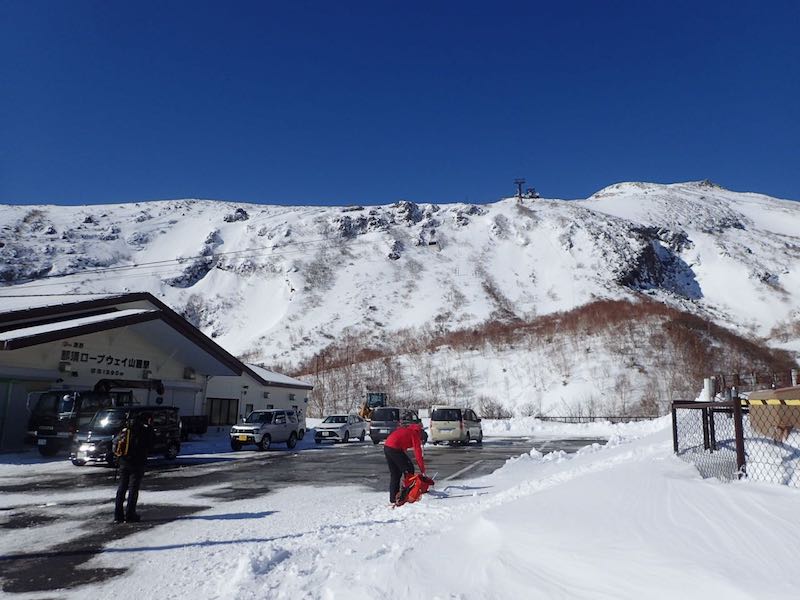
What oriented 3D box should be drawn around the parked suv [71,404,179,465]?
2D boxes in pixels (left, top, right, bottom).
[{"bbox_3d":[-8.795,4.415,18.854,1.475,1.780,3.395,-3,-11,16],"label":"parked suv"}]

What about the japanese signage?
[{"bbox_3d":[-13.549,2.847,27.060,0.100,1.350,5.725,-3,-11,15],"label":"japanese signage"}]

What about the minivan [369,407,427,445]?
[{"bbox_3d":[-0.082,6.545,30.325,1.720,1.840,4.700,-3,-11,14],"label":"minivan"}]

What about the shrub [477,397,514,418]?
[{"bbox_3d":[7.553,8.595,45.699,2.800,1.900,2.400,0,-11,0],"label":"shrub"}]

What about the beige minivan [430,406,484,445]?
[{"bbox_3d":[2.982,6.413,29.625,1.695,1.840,4.690,-3,-11,18],"label":"beige minivan"}]

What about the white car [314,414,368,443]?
[{"bbox_3d":[-3.154,6.982,31.620,1.695,1.460,4.400,-3,-11,15],"label":"white car"}]

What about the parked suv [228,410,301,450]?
[{"bbox_3d":[-5.863,5.672,25.312,1.475,1.700,3.395,-3,-11,17],"label":"parked suv"}]

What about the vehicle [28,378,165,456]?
[{"bbox_3d":[-10.767,4.510,22.247,1.980,2.850,6.500,-3,-11,17],"label":"vehicle"}]

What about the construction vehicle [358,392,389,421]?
[{"bbox_3d":[-1.952,8.563,44.178,2.250,3.000,5.400,-8,-13,36],"label":"construction vehicle"}]

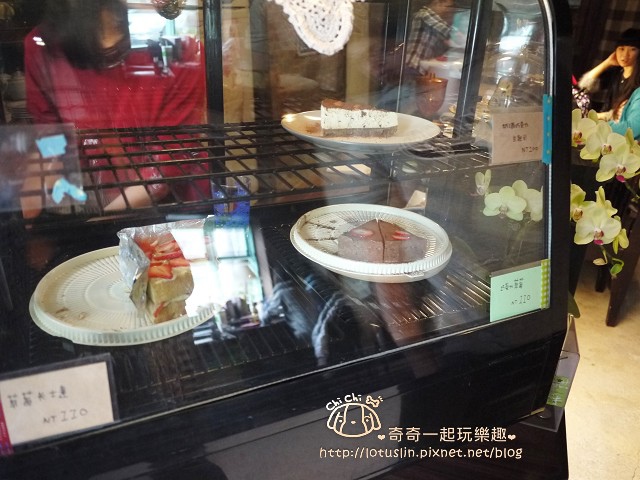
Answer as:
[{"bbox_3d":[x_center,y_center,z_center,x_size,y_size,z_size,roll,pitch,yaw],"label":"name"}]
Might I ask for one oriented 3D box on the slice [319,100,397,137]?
[{"bbox_3d":[0.059,-0.181,0.774,0.108,0.045,0.055,3,25,-1],"label":"slice"}]

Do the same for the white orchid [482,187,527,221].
[{"bbox_3d":[0.317,-0.063,0.890,0.073,0.056,0.032,12,26,18],"label":"white orchid"}]

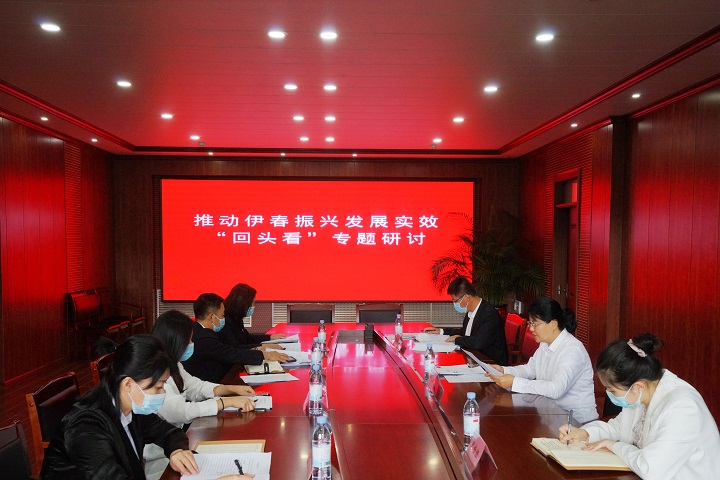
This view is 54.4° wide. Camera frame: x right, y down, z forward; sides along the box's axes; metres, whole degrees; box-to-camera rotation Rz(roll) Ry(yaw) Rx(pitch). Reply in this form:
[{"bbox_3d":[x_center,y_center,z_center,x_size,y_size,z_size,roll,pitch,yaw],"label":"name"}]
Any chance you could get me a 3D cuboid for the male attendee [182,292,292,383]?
[{"bbox_3d":[-0.840,0.972,4.750,0.720,1.210,0.580,1,0,-12],"label":"male attendee"}]

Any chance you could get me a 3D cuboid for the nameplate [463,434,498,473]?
[{"bbox_3d":[0.447,0.786,2.580,0.092,0.093,0.197,1,0,-2],"label":"nameplate"}]

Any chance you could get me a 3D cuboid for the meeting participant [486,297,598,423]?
[{"bbox_3d":[0.980,0.955,3.830,0.630,1.270,0.530,1,0,-5],"label":"meeting participant"}]

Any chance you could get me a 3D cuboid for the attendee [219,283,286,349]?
[{"bbox_3d":[-0.870,0.969,5.620,0.610,1.220,0.500,1,0,-11],"label":"attendee"}]

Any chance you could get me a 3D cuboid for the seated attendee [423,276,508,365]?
[{"bbox_3d":[0.850,0.949,5.520,0.630,1.290,0.560,1,0,-2],"label":"seated attendee"}]

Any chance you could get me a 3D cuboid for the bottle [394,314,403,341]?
[{"bbox_3d":[0.313,0.724,5.700,0.065,0.232,0.065,1,0,0],"label":"bottle"}]

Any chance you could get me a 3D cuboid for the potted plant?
[{"bbox_3d":[1.800,0.616,9.900,1.530,2.000,1.450,1,0,0],"label":"potted plant"}]

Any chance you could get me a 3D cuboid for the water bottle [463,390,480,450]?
[{"bbox_3d":[0.440,0.716,2.750,0.066,0.233,0.066,1,0,0],"label":"water bottle"}]

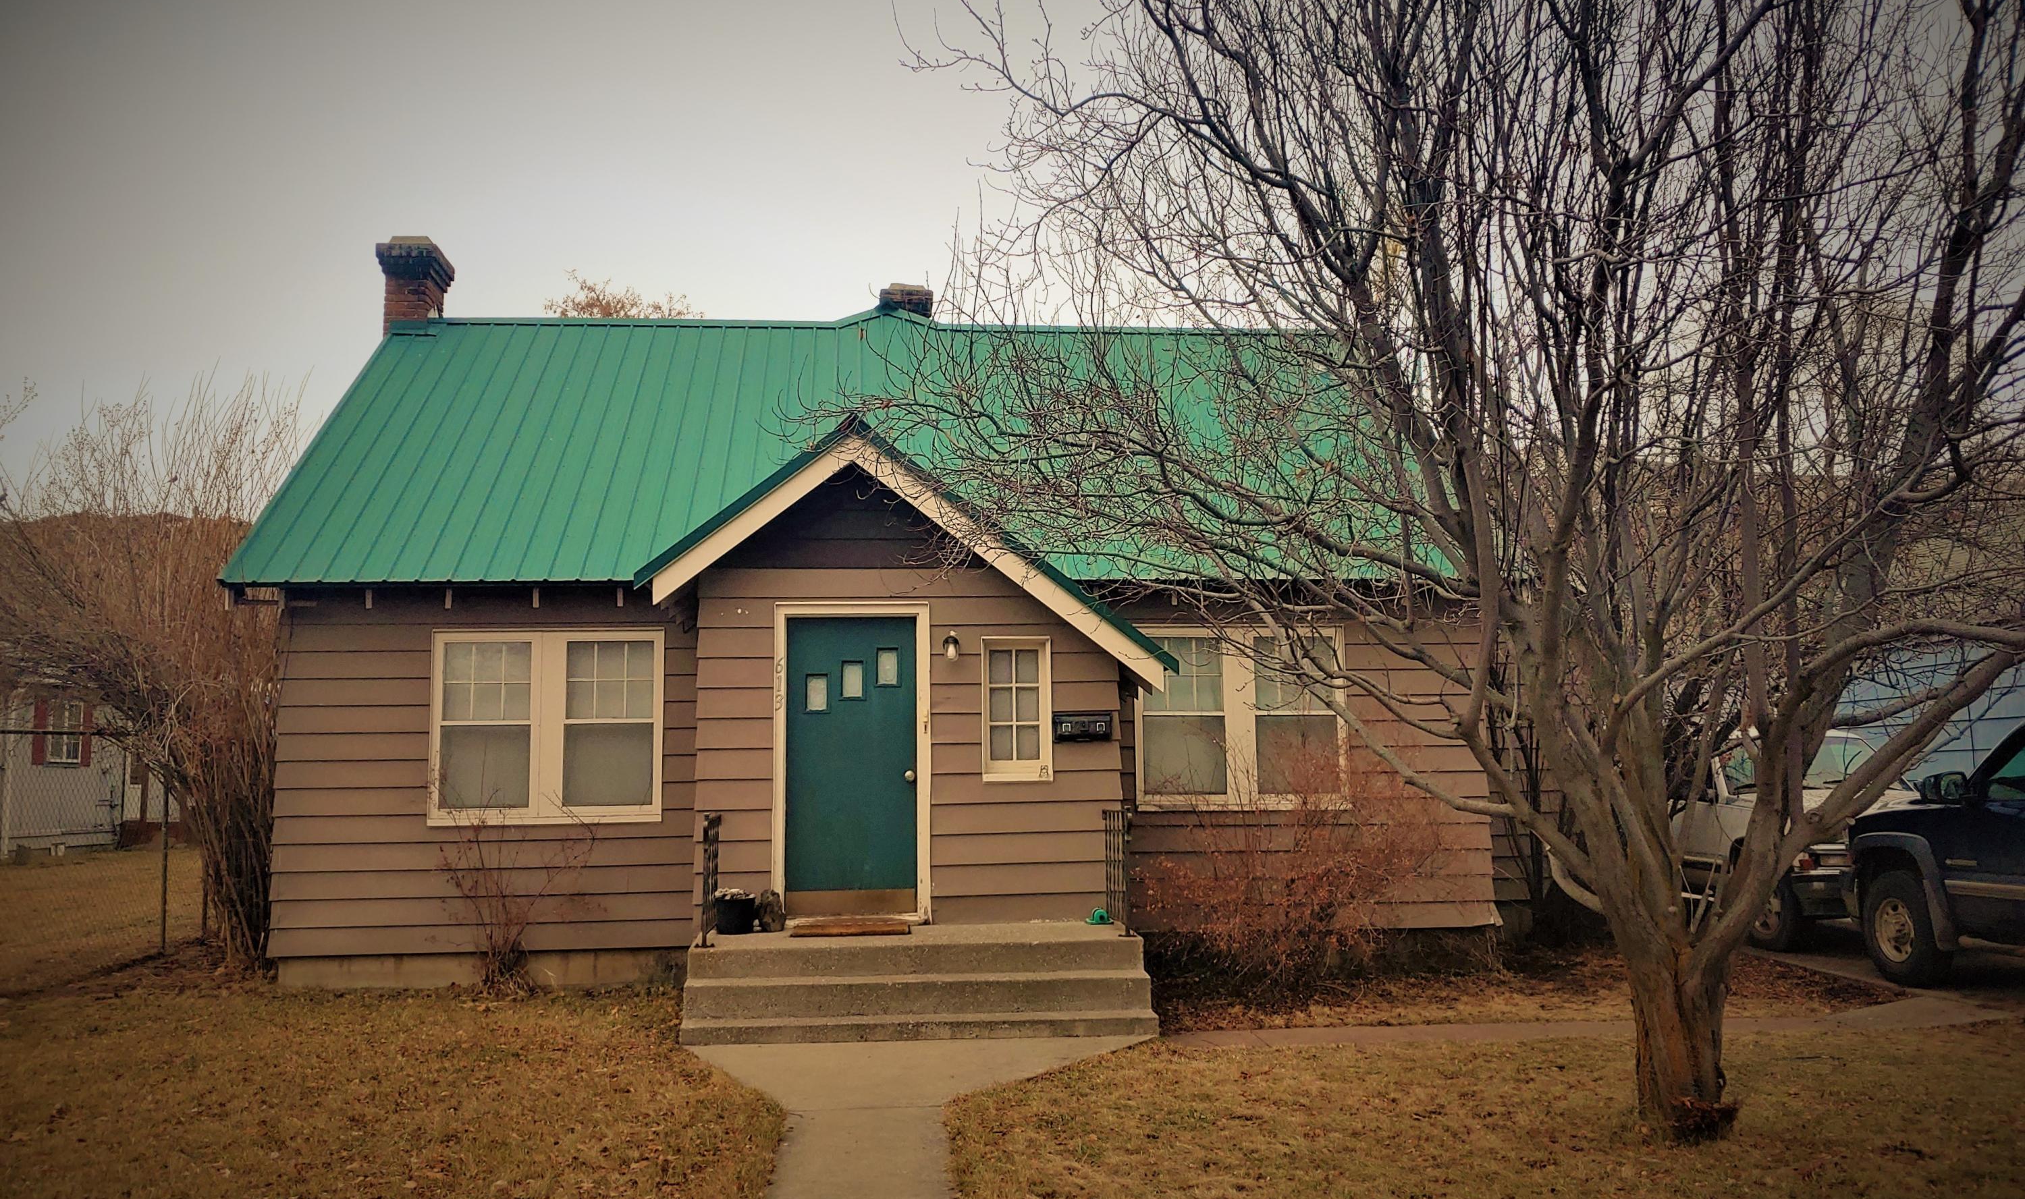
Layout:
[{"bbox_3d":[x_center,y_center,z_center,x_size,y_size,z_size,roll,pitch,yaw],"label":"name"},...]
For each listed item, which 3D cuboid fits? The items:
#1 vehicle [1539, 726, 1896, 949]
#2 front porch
[{"bbox_3d":[6.744,2.126,13.576,1.880,1.750,4.950,0,-6,-2],"label":"vehicle"},{"bbox_3d":[-0.570,2.360,9.100,2.740,0.480,1.570,0,-6,-5],"label":"front porch"}]

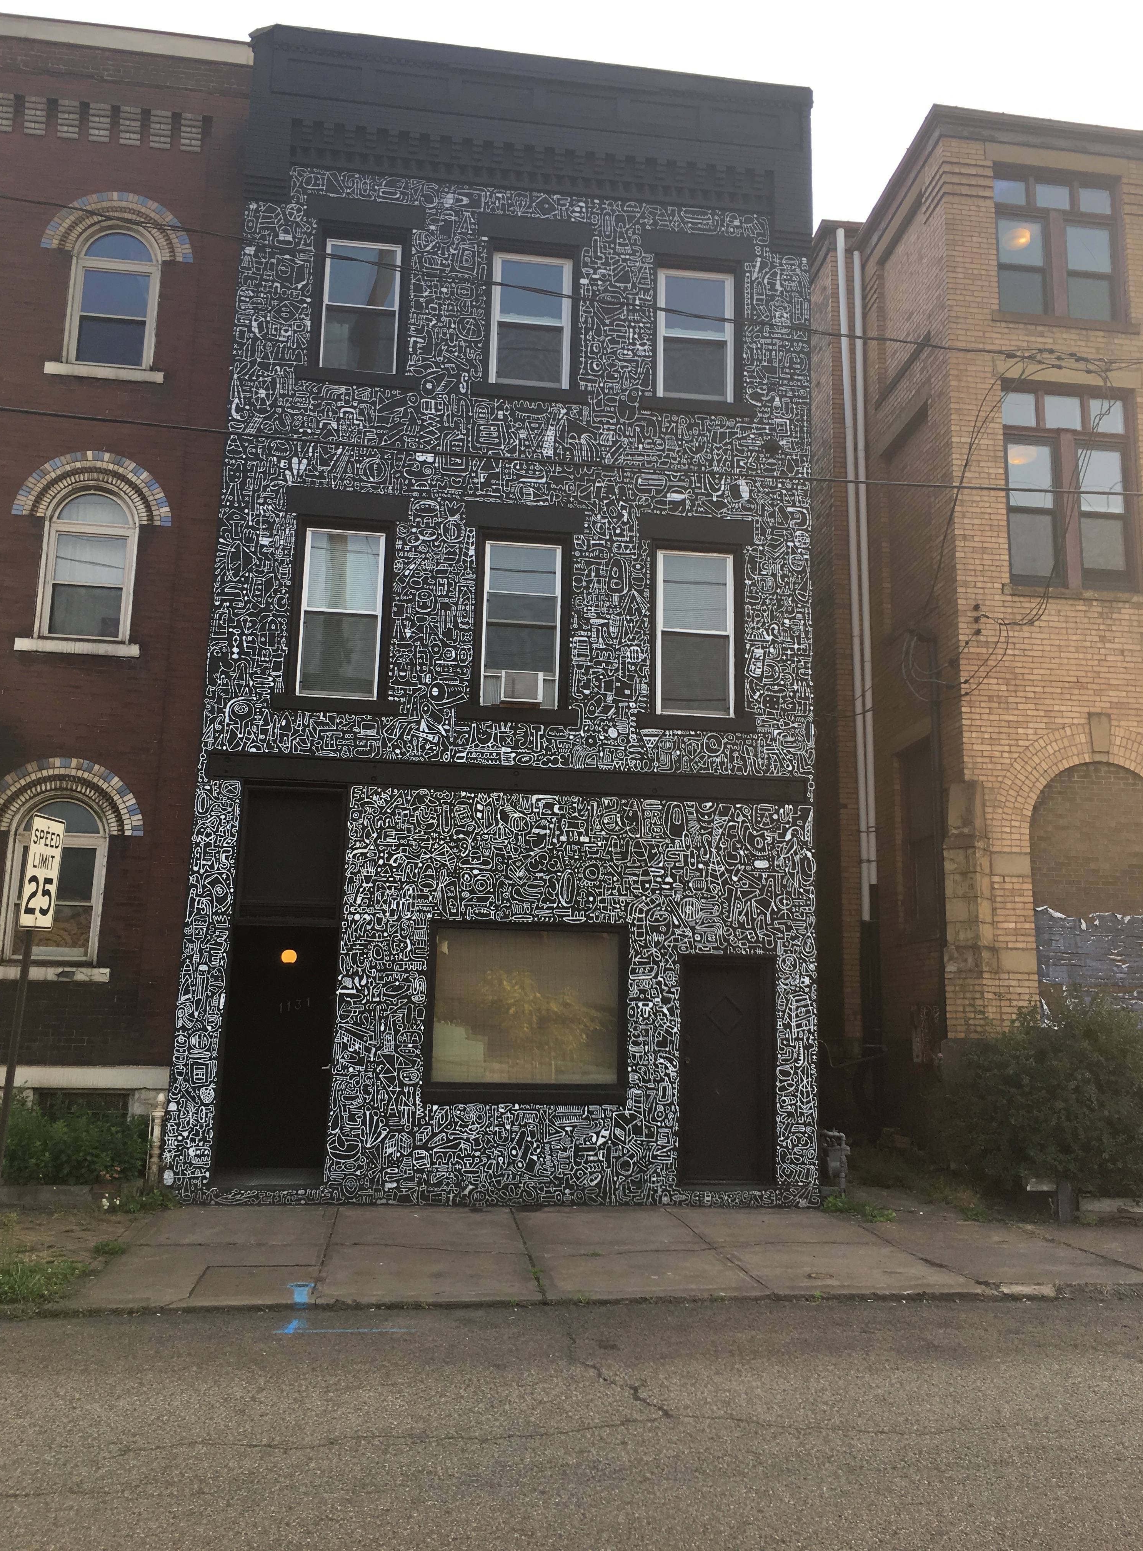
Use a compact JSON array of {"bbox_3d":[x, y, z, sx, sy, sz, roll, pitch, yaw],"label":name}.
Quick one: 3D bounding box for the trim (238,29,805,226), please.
[{"bbox_3d":[-0.373,-6.595,13.630,5.900,1.850,0.360,3,-10,-7],"label":"trim"}]

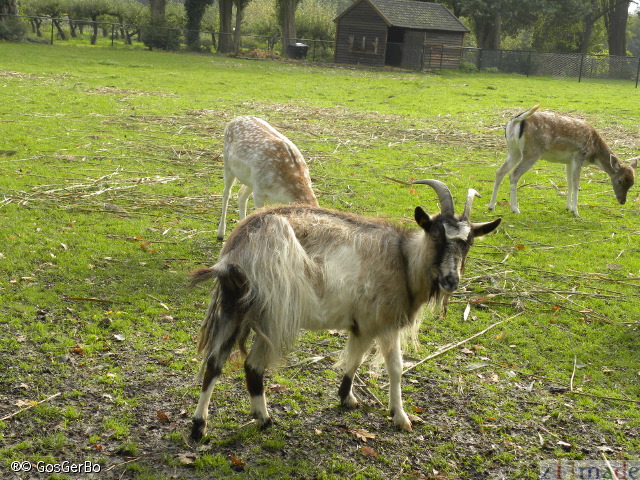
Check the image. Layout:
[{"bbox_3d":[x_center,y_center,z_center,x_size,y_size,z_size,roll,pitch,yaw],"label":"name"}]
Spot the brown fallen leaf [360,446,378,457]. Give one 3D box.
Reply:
[{"bbox_3d":[0.168,0.713,4.135,0.055,0.015,0.070,4,9,0],"label":"brown fallen leaf"}]

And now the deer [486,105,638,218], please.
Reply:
[{"bbox_3d":[2.141,-0.704,10.626,1.260,0.920,0.350,0,10,-24],"label":"deer"}]

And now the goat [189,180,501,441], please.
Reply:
[{"bbox_3d":[0.085,0.224,4.366,1.070,0.890,0.420,-1,11,-28],"label":"goat"}]

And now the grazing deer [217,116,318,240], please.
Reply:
[{"bbox_3d":[-0.279,-0.321,7.655,0.320,0.830,1.200,-2,11,-32],"label":"grazing deer"}]

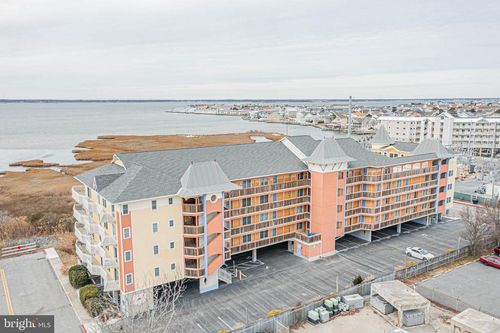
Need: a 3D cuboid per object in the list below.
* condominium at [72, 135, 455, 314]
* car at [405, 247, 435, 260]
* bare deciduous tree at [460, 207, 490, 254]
[{"bbox_3d":[8.200,4.000,73.500,74.000,20.000,20.500,-6,12,-32],"label":"condominium"},{"bbox_3d":[28.800,14.720,66.150,4.620,1.430,1.830,8,13,38],"label":"car"},{"bbox_3d":[38.600,11.050,66.500,5.100,8.500,5.000,0,10,0],"label":"bare deciduous tree"}]

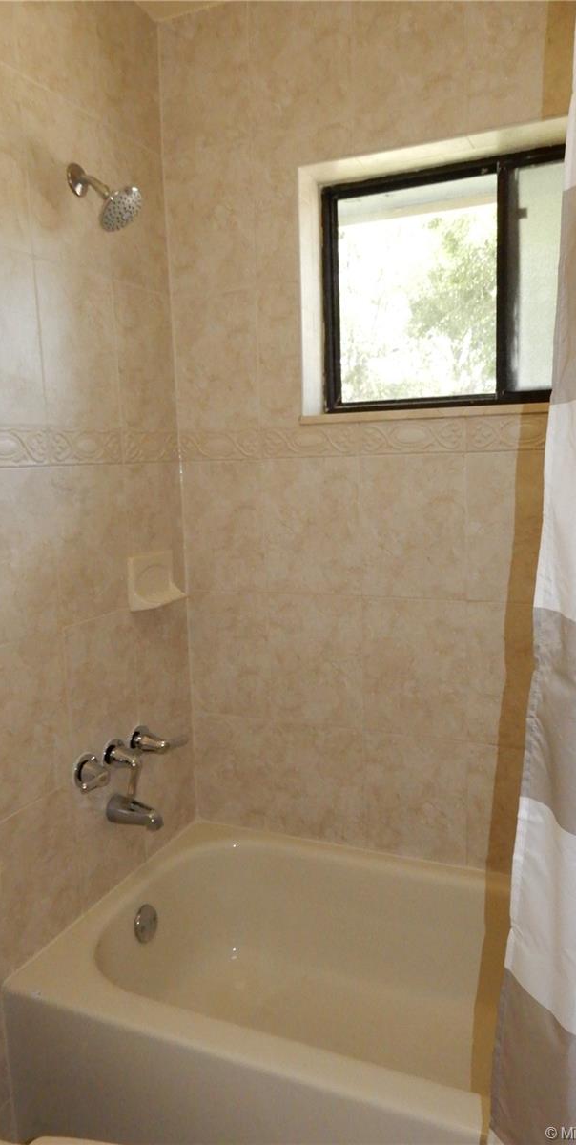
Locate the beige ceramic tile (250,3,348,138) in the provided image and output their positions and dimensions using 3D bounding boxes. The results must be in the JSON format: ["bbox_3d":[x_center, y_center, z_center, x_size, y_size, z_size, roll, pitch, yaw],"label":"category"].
[{"bbox_3d":[0.025,-1.184,1.823,0.251,0.304,0.012,2,9,24],"label":"beige ceramic tile"}]

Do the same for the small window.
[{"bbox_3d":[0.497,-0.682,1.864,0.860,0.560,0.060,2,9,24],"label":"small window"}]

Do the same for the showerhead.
[{"bbox_3d":[-0.380,-0.786,1.655,0.150,0.142,0.107,2,9,25],"label":"showerhead"}]

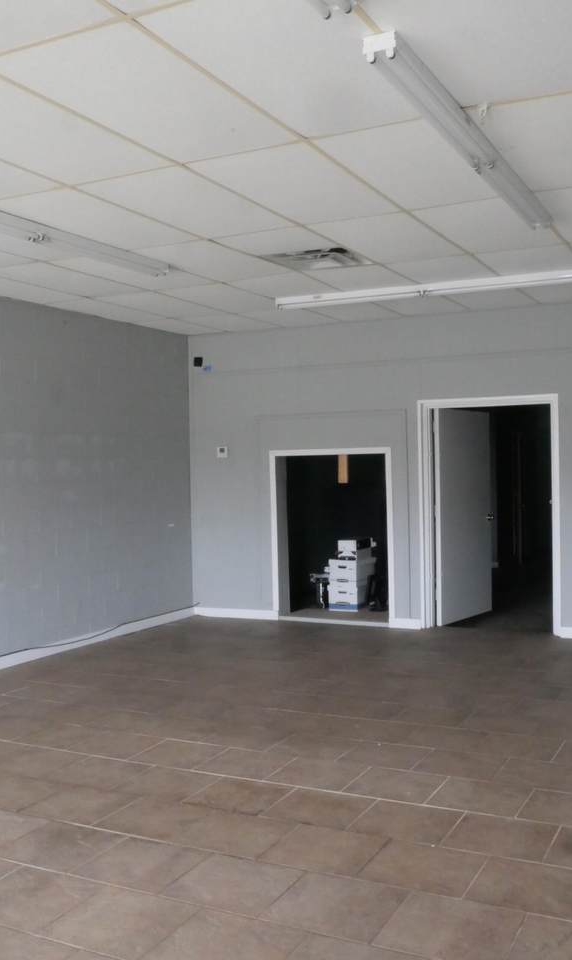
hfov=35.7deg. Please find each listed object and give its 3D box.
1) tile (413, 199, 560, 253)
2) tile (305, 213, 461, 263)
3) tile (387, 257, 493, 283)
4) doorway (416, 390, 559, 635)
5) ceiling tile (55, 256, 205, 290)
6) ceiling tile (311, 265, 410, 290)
[{"bbox_3d":[1.189,-1.449,5.082,0.605,0.024,1.215,0,2,27],"label":"tile"},{"bbox_3d":[0.641,-1.449,5.346,0.605,0.024,1.215,0,2,27],"label":"tile"},{"bbox_3d":[1.221,-1.503,6.514,0.611,0.020,1.212,-1,1,26],"label":"tile"},{"bbox_3d":[1.841,0.324,8.045,1.248,2.113,0.160,-1,1,24],"label":"doorway"},{"bbox_3d":[-1.018,-1.454,6.200,0.600,0.020,1.200,0,2,27],"label":"ceiling tile"},{"bbox_3d":[0.664,-1.496,6.765,0.611,0.020,1.212,-1,1,26],"label":"ceiling tile"}]

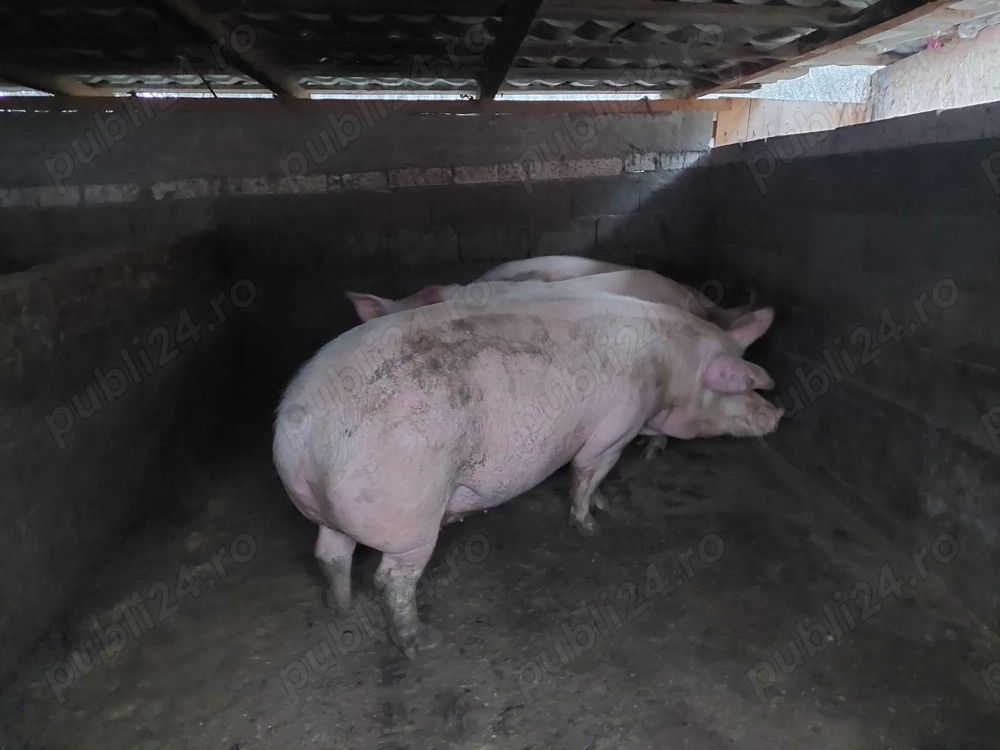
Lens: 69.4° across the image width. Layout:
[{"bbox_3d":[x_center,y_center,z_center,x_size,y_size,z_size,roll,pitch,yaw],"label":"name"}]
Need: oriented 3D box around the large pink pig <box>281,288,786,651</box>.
[{"bbox_3d":[0.184,0.152,2.257,1.680,0.890,0.530,-12,18,-37],"label":"large pink pig"}]

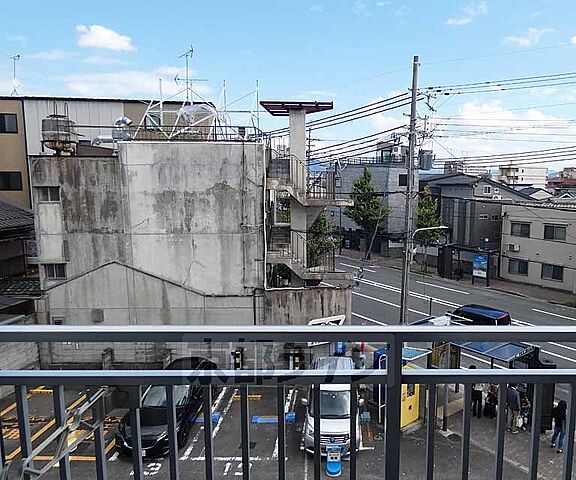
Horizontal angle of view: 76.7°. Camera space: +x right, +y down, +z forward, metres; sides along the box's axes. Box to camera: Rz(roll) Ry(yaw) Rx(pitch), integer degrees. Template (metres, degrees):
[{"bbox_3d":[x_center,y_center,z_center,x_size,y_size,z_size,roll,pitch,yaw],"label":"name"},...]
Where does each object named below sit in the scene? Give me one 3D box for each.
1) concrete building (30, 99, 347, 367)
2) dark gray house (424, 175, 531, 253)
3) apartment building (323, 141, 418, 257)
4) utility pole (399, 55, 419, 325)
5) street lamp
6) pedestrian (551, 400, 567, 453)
[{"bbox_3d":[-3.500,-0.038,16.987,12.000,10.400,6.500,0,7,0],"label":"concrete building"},{"bbox_3d":[21.451,-3.121,43.327,11.000,9.200,6.500,-7,11,-38],"label":"dark gray house"},{"bbox_3d":[10.255,-5.014,45.514,6.200,12.400,10.500,-7,11,-38],"label":"apartment building"},{"bbox_3d":[5.761,-1.399,17.248,0.350,13.750,0.350,-7,11,-38],"label":"utility pole"},{"bbox_3d":[7.184,2.233,18.936,3.700,6.050,0.350,-7,11,-38],"label":"street lamp"},{"bbox_3d":[8.314,5.649,11.090,0.520,1.630,0.460,4,10,28],"label":"pedestrian"}]

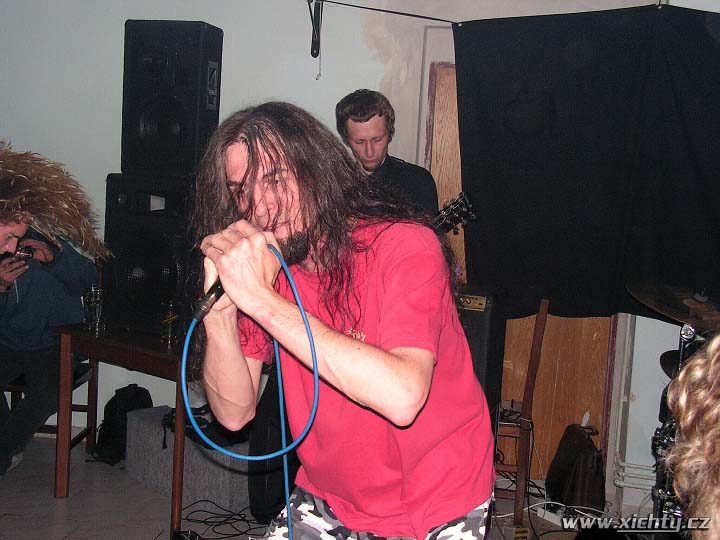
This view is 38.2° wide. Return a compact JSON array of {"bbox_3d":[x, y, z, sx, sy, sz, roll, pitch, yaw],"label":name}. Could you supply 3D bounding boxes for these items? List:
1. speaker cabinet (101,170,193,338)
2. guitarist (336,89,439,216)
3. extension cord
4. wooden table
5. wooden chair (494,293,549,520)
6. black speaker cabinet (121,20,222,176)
[{"bbox_3d":[-0.865,-0.090,4.653,0.420,0.658,0.370,5,7,13],"label":"speaker cabinet"},{"bbox_3d":[-0.033,0.278,3.554,0.550,1.760,0.420,4,7,6],"label":"guitarist"},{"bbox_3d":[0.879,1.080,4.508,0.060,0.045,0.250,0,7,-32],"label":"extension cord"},{"bbox_3d":[-0.798,0.624,4.623,0.770,0.745,0.820,7,8,30],"label":"wooden table"},{"bbox_3d":[0.549,0.574,4.672,0.500,0.985,0.430,4,7,7],"label":"wooden chair"},{"bbox_3d":[-0.814,-0.738,4.567,0.352,0.651,0.290,5,7,13],"label":"black speaker cabinet"}]

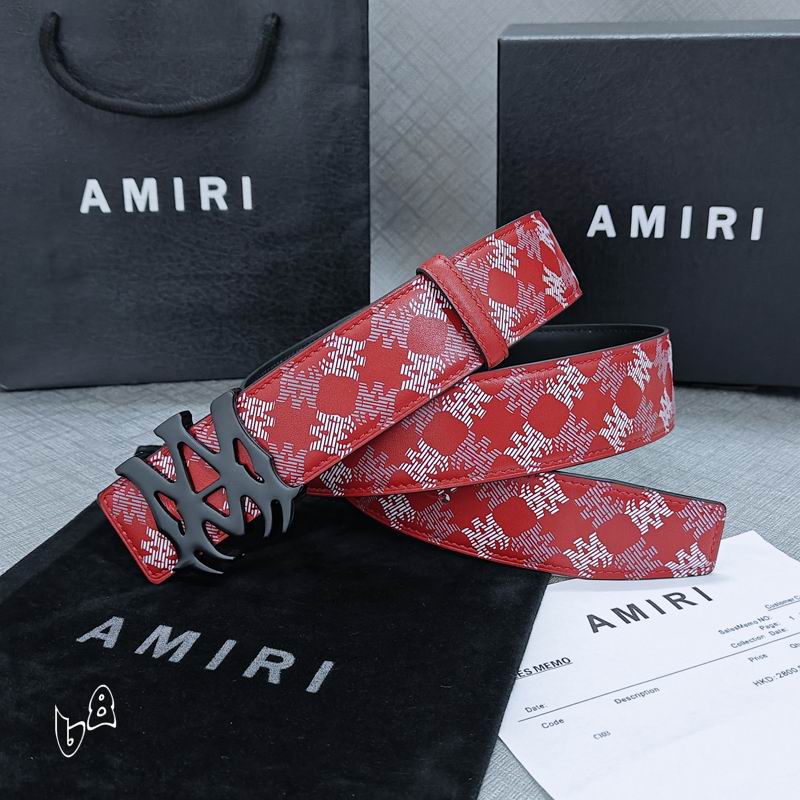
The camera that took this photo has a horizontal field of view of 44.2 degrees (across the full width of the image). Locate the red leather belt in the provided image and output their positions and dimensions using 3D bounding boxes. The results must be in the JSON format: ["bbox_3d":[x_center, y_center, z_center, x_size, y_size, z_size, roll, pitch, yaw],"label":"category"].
[{"bbox_3d":[0.004,-0.006,0.380,0.228,0.108,0.152,0,23,0],"label":"red leather belt"}]

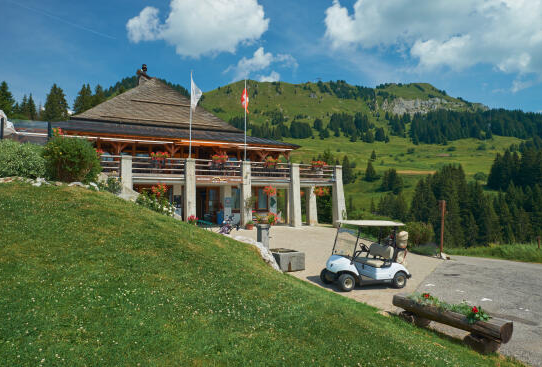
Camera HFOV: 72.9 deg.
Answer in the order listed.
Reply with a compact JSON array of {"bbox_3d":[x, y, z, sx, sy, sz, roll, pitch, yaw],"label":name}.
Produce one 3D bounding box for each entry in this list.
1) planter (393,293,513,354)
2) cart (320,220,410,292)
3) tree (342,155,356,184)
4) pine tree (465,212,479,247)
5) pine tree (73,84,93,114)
[{"bbox_3d":[3.360,2.563,7.030,0.420,0.580,2.200,1,0,-31],"label":"planter"},{"bbox_3d":[2.630,1.920,10.230,2.360,1.790,1.200,2,1,-21],"label":"cart"},{"bbox_3d":[30.250,-5.536,145.000,6.500,12.000,6.500,1,0,0],"label":"tree"},{"bbox_3d":[42.648,9.997,78.000,3.100,7.600,3.100,1,0,0],"label":"pine tree"},{"bbox_3d":[-48.834,-20.725,95.000,5.000,10.500,5.000,2,1,0],"label":"pine tree"}]

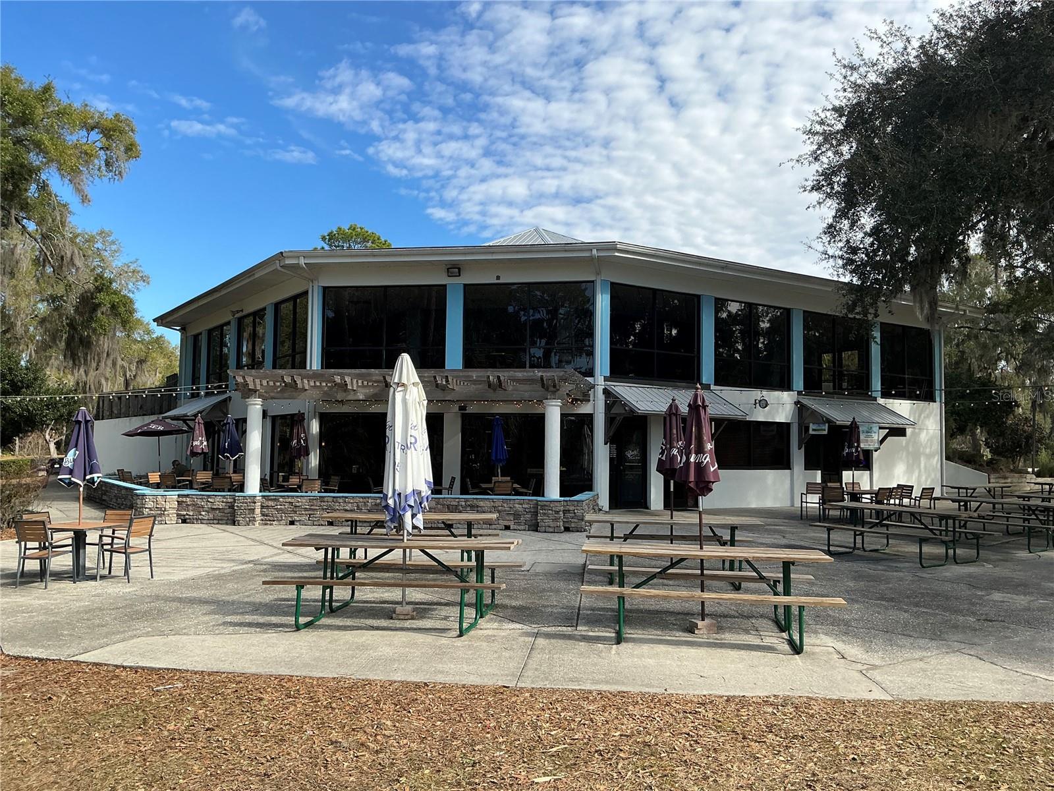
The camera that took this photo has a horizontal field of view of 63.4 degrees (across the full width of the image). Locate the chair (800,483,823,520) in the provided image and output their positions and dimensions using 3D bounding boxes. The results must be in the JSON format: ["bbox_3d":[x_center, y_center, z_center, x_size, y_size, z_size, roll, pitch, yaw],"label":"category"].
[{"bbox_3d":[6.678,2.490,19.899,0.530,0.860,0.560,-2,-4,40],"label":"chair"}]

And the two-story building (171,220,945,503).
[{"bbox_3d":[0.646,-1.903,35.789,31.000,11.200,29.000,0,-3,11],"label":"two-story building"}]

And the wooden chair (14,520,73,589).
[{"bbox_3d":[-6.213,2.023,11.004,0.540,0.840,0.550,0,-3,15],"label":"wooden chair"}]

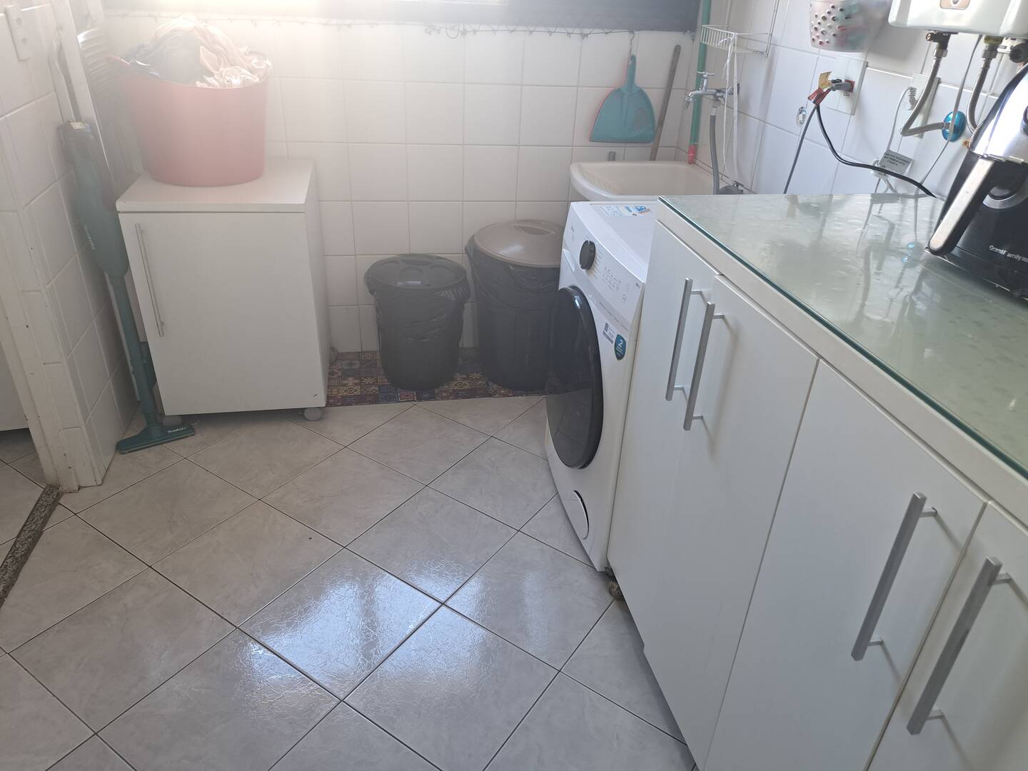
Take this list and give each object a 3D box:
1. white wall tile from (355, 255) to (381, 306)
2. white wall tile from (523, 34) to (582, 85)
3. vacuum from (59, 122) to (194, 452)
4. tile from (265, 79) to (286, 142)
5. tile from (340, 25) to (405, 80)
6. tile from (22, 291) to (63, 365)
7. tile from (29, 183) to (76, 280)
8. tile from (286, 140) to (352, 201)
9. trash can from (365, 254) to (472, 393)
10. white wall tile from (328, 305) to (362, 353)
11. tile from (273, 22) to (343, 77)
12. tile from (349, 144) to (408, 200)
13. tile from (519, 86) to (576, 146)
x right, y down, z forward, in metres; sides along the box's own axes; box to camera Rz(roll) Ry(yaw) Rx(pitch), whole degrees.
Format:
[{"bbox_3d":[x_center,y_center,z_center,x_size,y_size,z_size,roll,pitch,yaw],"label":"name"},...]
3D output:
[{"bbox_3d":[-0.504,-0.409,2.760,0.202,0.202,0.010,-3,30,-10],"label":"white wall tile"},{"bbox_3d":[0.132,-1.127,2.456,0.200,0.176,0.010,-3,30,-11],"label":"white wall tile"},{"bbox_3d":[-1.151,-0.256,2.073,0.230,0.950,0.140,-13,26,-26],"label":"vacuum"},{"bbox_3d":[-0.877,-0.924,2.393,0.202,0.202,0.010,-3,30,-10],"label":"tile"},{"bbox_3d":[-0.463,-1.097,2.345,0.200,0.176,0.010,-3,30,-11],"label":"tile"},{"bbox_3d":[-1.196,-0.147,1.811,0.046,0.202,0.010,-3,30,-11],"label":"tile"},{"bbox_3d":[-1.197,-0.409,1.851,0.010,0.202,0.200,-3,30,-11],"label":"tile"},{"bbox_3d":[-0.686,-0.756,2.527,0.202,0.202,0.010,-3,30,-10],"label":"tile"},{"bbox_3d":[-0.359,-0.234,2.660,0.365,0.418,0.360,-3,30,-11],"label":"trash can"},{"bbox_3d":[-0.713,-0.222,2.825,0.202,0.202,0.010,-3,30,-10],"label":"white wall tile"},{"bbox_3d":[-0.667,-1.112,2.328,0.202,0.202,0.010,-3,30,-10],"label":"tile"},{"bbox_3d":[-0.481,-0.756,2.535,0.200,0.200,0.010,-3,30,-11],"label":"tile"},{"bbox_3d":[0.123,-0.962,2.548,0.200,0.200,0.010,-3,30,-11],"label":"tile"}]

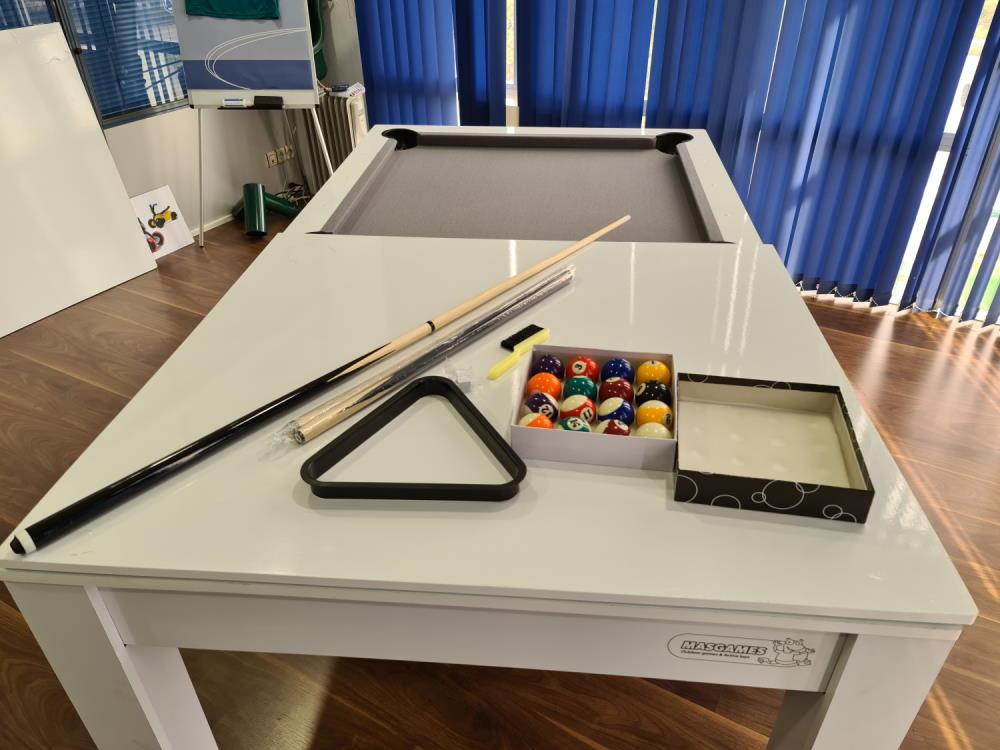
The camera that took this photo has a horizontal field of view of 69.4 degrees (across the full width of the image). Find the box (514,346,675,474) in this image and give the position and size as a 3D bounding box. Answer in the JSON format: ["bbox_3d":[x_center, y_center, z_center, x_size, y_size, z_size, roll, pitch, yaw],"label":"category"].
[{"bbox_3d":[0.156,0.045,1.163,0.240,0.059,0.234,5,34,8],"label":"box"}]

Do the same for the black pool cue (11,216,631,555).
[{"bbox_3d":[-0.147,-0.092,1.412,0.030,0.030,1.494,25,41,33],"label":"black pool cue"}]

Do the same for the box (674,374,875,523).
[{"bbox_3d":[0.391,0.099,1.079,0.250,0.056,0.244,5,34,9],"label":"box"}]

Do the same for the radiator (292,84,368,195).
[{"bbox_3d":[-0.925,-1.283,4.131,0.400,0.640,0.155,17,37,25],"label":"radiator"}]

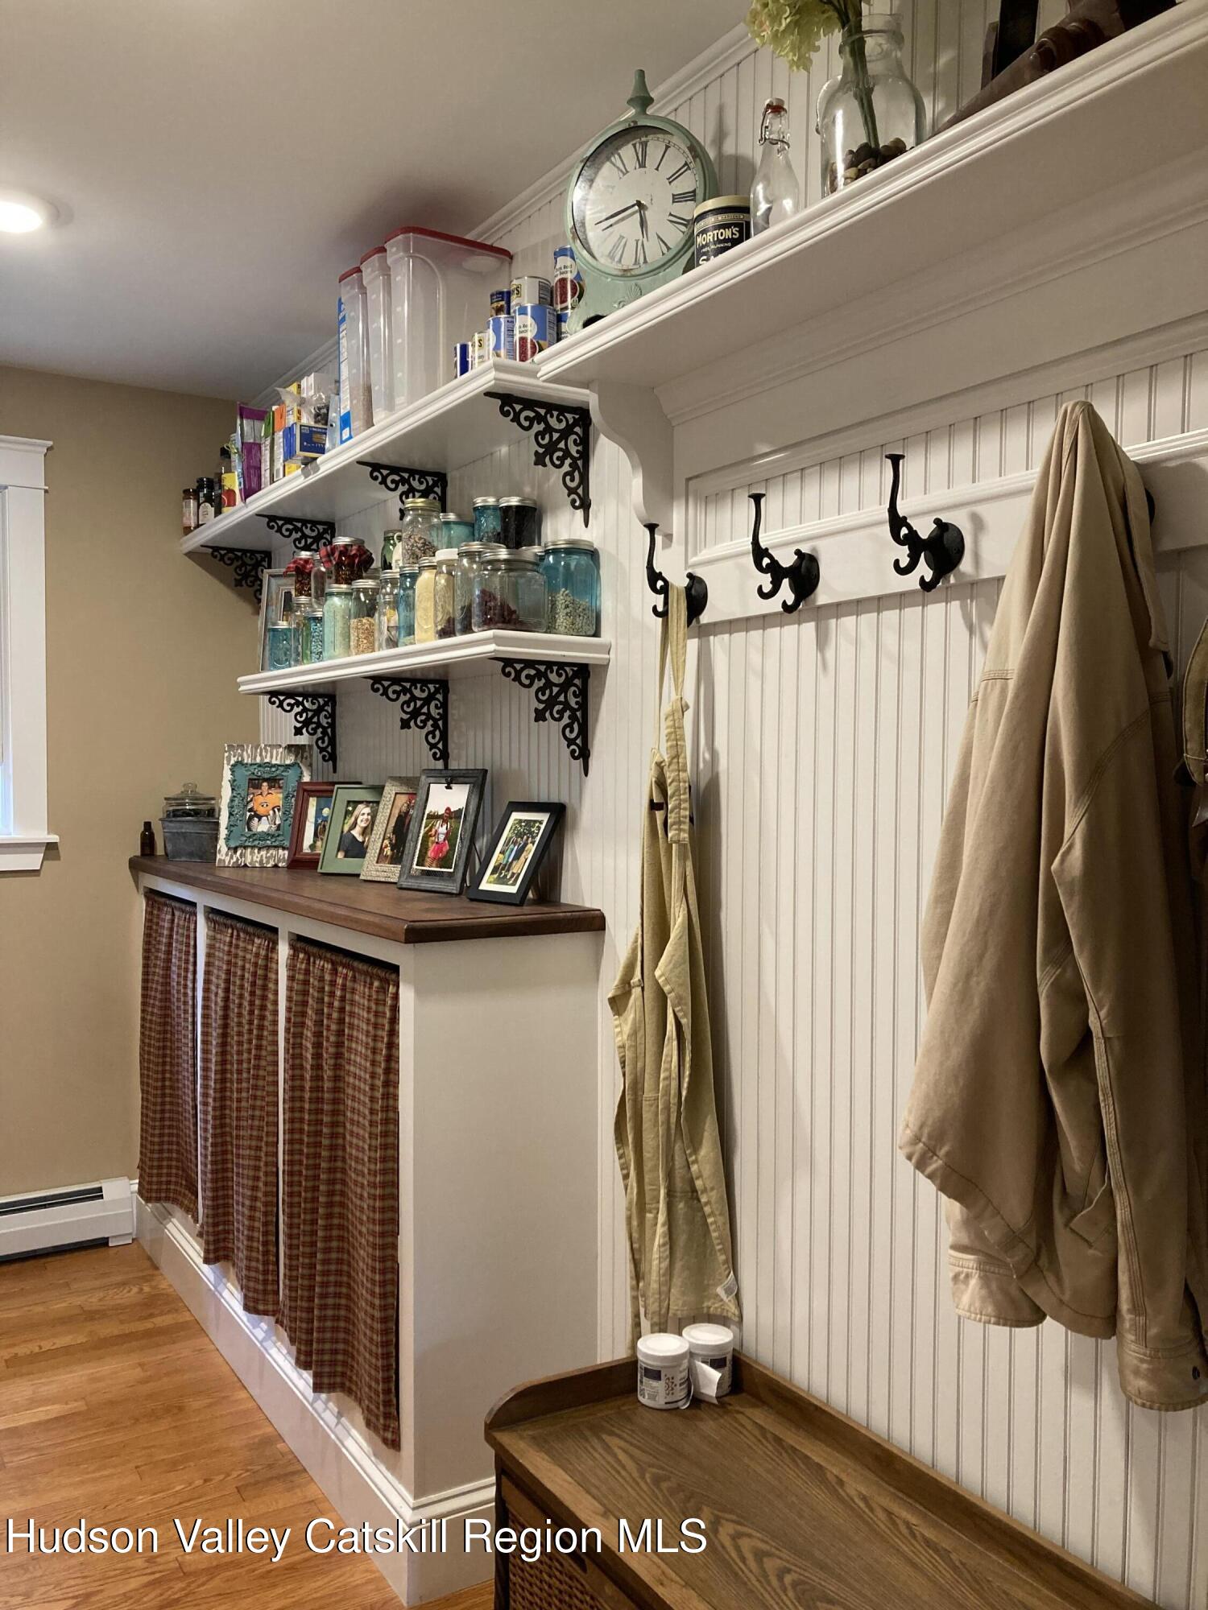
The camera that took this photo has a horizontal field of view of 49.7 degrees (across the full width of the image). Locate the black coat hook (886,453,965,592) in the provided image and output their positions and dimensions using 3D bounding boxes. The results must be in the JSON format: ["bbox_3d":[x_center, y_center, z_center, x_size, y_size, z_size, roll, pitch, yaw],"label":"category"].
[{"bbox_3d":[0.362,-0.326,1.523,0.100,0.152,0.062,-1,2,-32],"label":"black coat hook"}]

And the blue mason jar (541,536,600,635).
[{"bbox_3d":[-0.058,-0.380,2.297,0.098,0.175,0.098,0,2,0],"label":"blue mason jar"}]

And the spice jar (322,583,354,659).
[{"bbox_3d":[-0.563,-0.388,2.825,0.089,0.171,0.089,-1,2,-32],"label":"spice jar"}]

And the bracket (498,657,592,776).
[{"bbox_3d":[-0.125,-0.159,2.377,0.208,0.217,0.022,-1,2,-32],"label":"bracket"}]

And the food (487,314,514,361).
[{"bbox_3d":[-0.168,-0.802,2.298,0.075,0.113,0.075,-1,2,-32],"label":"food"}]

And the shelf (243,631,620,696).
[{"bbox_3d":[-0.487,-0.298,2.928,0.236,0.042,1.506,-1,2,-32],"label":"shelf"}]

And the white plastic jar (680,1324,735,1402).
[{"bbox_3d":[0.161,0.860,2.010,0.078,0.085,0.078,1,1,5],"label":"white plastic jar"}]

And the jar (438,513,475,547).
[{"bbox_3d":[-0.312,-0.539,2.700,0.090,0.106,0.090,0,2,0],"label":"jar"}]

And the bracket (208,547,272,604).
[{"bbox_3d":[-1.100,-0.659,3.895,0.212,0.214,0.020,-1,2,-32],"label":"bracket"}]

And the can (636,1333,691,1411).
[{"bbox_3d":[0.087,0.825,1.900,0.075,0.077,0.075,0,2,0],"label":"can"}]

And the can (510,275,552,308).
[{"bbox_3d":[-0.131,-0.906,2.345,0.074,0.060,0.074,0,2,0],"label":"can"}]

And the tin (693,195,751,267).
[{"bbox_3d":[0.189,-0.813,1.915,0.109,0.112,0.109,0,2,0],"label":"tin"}]

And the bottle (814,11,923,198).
[{"bbox_3d":[0.317,-0.799,1.544,0.122,0.257,0.122,0,2,0],"label":"bottle"}]

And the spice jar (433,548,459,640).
[{"bbox_3d":[-0.275,-0.386,2.490,0.093,0.174,0.093,0,2,0],"label":"spice jar"}]

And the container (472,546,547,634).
[{"bbox_3d":[-0.160,-0.356,2.216,0.124,0.145,0.124,-1,2,-32],"label":"container"}]

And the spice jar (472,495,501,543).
[{"bbox_3d":[-0.207,-0.517,2.423,0.073,0.097,0.073,0,2,0],"label":"spice jar"}]

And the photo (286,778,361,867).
[{"bbox_3d":[-0.685,0.054,3.227,0.170,0.221,0.025,1,-13,16],"label":"photo"}]

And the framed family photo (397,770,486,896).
[{"bbox_3d":[-0.327,0.055,2.678,0.179,0.256,0.025,2,-14,39],"label":"framed family photo"}]

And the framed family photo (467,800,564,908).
[{"bbox_3d":[-0.166,0.099,2.562,0.028,0.214,0.166,35,-21,-36],"label":"framed family photo"}]

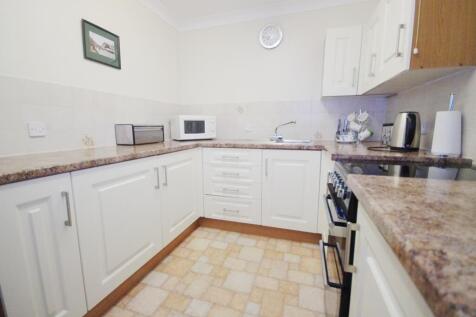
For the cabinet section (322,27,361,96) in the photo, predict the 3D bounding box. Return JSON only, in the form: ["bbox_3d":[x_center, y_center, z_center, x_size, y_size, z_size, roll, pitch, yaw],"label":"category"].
[{"bbox_3d":[0.992,-0.889,1.940,0.296,0.598,0.310,2,9,18],"label":"cabinet section"}]

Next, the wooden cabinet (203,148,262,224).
[{"bbox_3d":[0.030,0.222,2.188,0.599,0.720,0.580,3,9,18],"label":"wooden cabinet"}]

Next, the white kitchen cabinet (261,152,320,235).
[{"bbox_3d":[0.547,0.246,2.017,0.491,0.720,0.580,3,9,18],"label":"white kitchen cabinet"}]

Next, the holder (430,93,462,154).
[{"bbox_3d":[1.139,-0.185,1.077,0.115,0.330,0.115,3,9,18],"label":"holder"}]

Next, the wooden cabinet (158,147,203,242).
[{"bbox_3d":[-0.758,0.277,1.858,0.580,0.720,0.587,3,9,18],"label":"wooden cabinet"}]

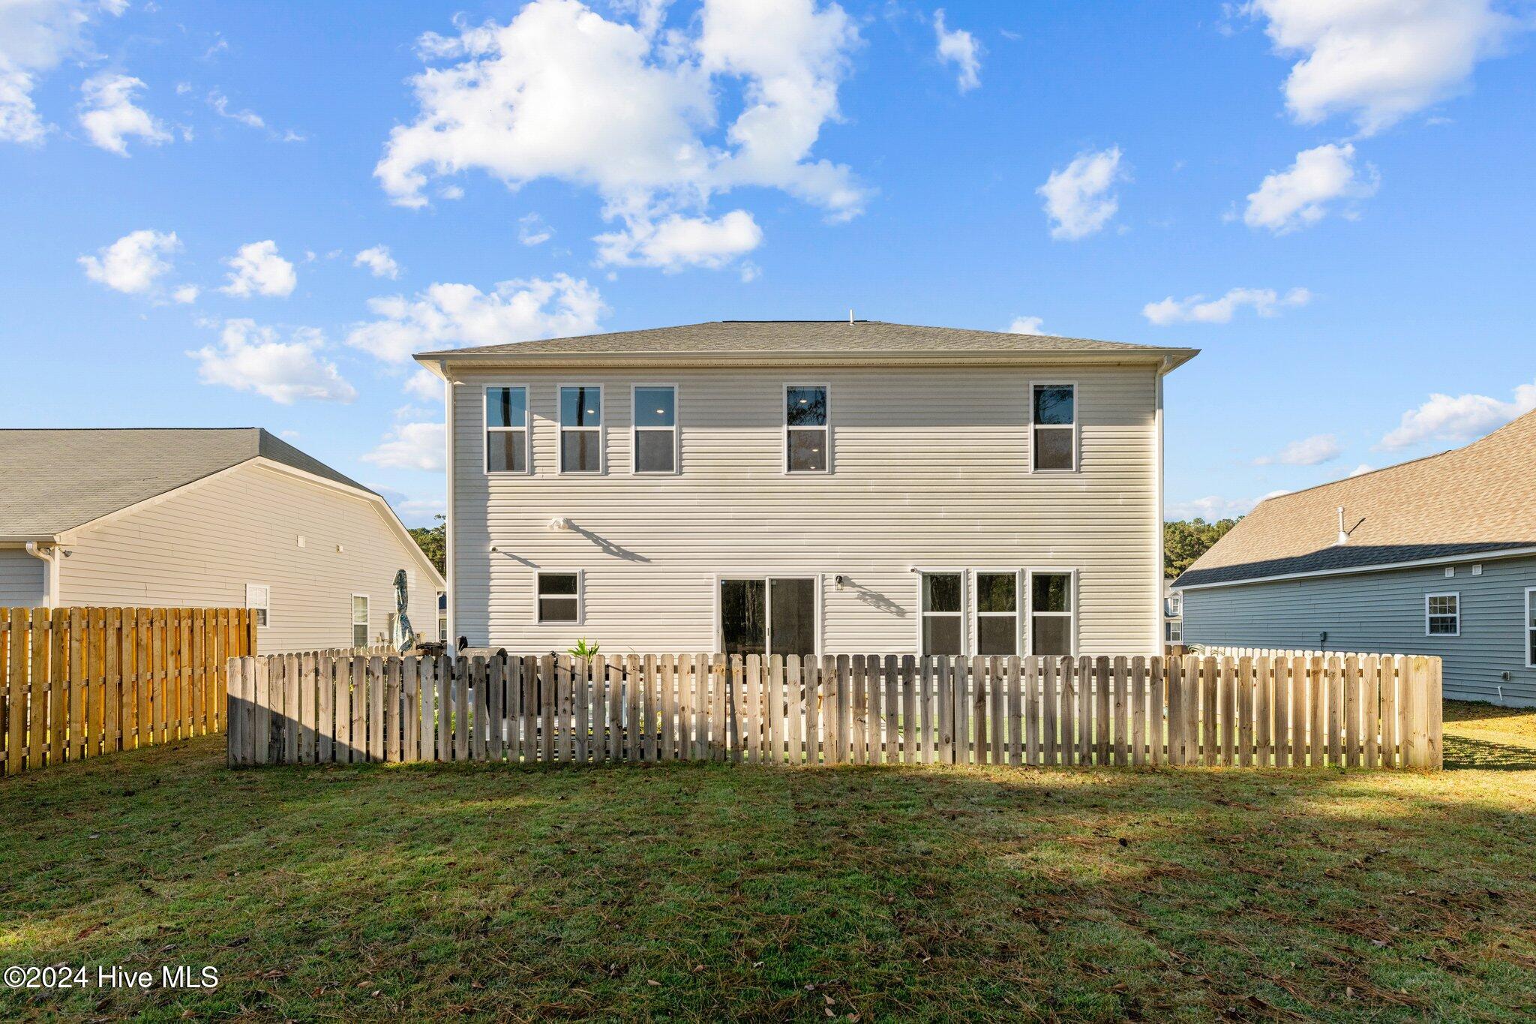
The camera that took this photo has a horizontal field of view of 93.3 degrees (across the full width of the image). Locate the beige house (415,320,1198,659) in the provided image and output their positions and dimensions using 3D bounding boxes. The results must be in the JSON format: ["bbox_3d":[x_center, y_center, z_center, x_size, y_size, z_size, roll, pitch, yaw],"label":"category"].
[{"bbox_3d":[0.700,-0.220,17.250,13.050,8.400,10.000,0,-5,1],"label":"beige house"}]

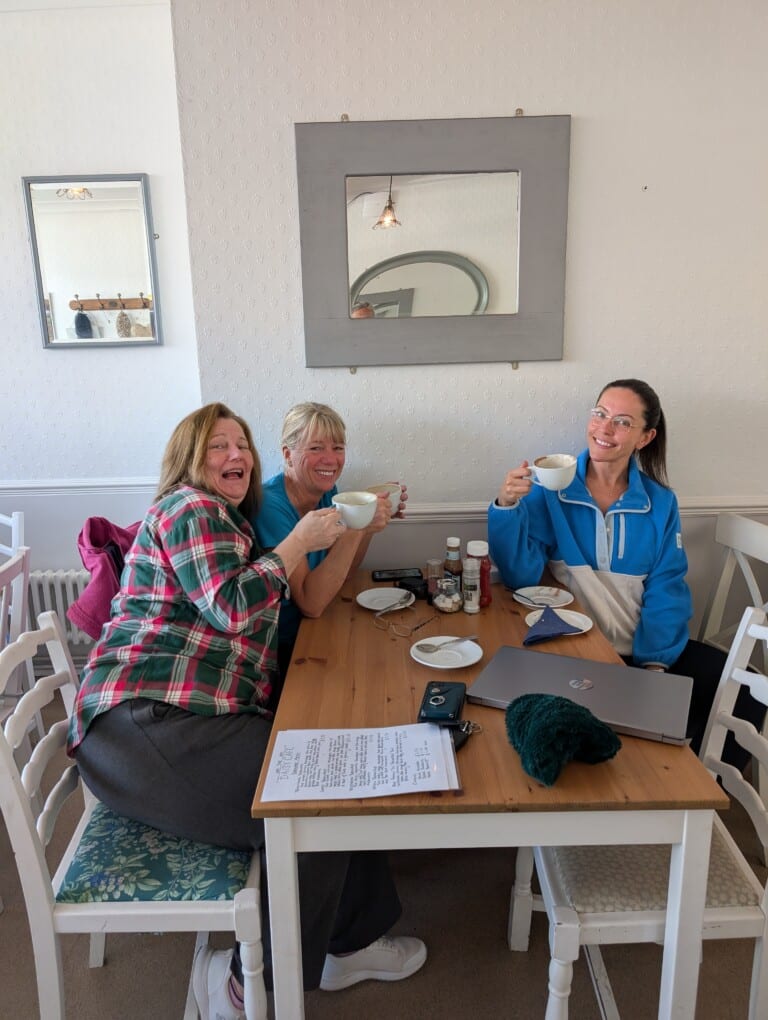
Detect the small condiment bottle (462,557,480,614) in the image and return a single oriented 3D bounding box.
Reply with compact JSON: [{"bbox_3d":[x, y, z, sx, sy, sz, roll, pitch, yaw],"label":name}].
[{"bbox_3d":[0.231,0.196,1.861,0.046,0.146,0.046,-1,13,0],"label":"small condiment bottle"}]

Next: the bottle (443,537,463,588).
[{"bbox_3d":[0.190,0.160,1.947,0.054,0.178,0.052,-1,13,0],"label":"bottle"}]

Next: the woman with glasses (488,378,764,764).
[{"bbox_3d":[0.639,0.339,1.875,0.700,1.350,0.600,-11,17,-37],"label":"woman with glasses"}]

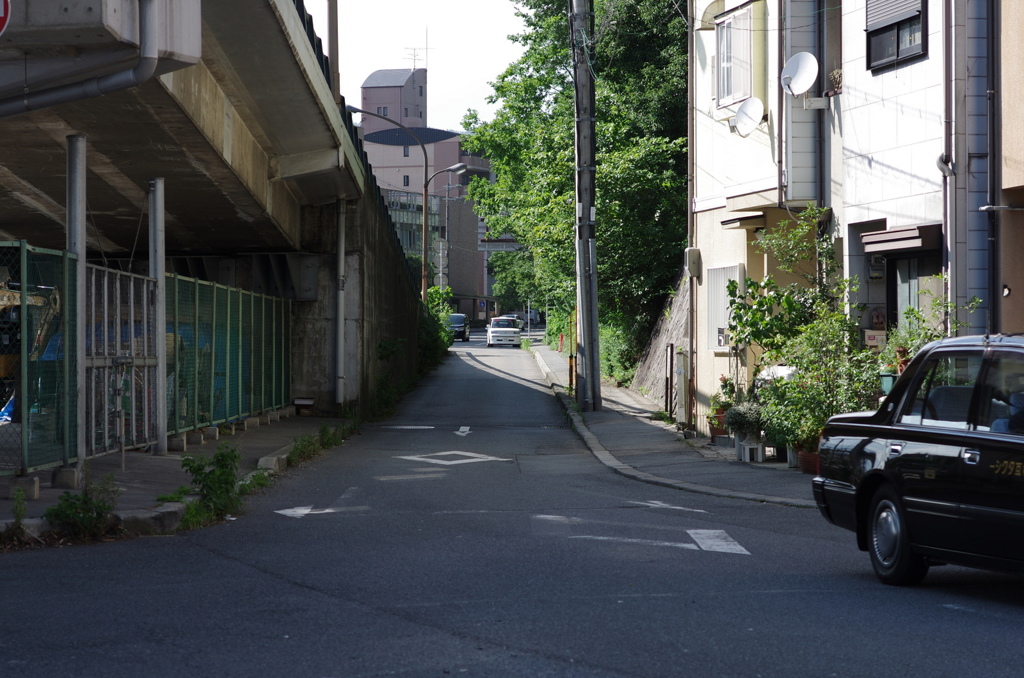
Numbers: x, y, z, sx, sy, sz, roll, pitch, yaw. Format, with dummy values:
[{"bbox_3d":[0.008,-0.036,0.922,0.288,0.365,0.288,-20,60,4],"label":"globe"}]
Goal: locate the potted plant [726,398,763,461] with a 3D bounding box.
[{"bbox_3d":[2.364,0.940,30.300,0.400,0.620,0.400,0,0,0],"label":"potted plant"}]

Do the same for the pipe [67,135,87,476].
[{"bbox_3d":[-3.653,-0.239,25.000,0.166,2.950,0.166,0,0,0],"label":"pipe"}]

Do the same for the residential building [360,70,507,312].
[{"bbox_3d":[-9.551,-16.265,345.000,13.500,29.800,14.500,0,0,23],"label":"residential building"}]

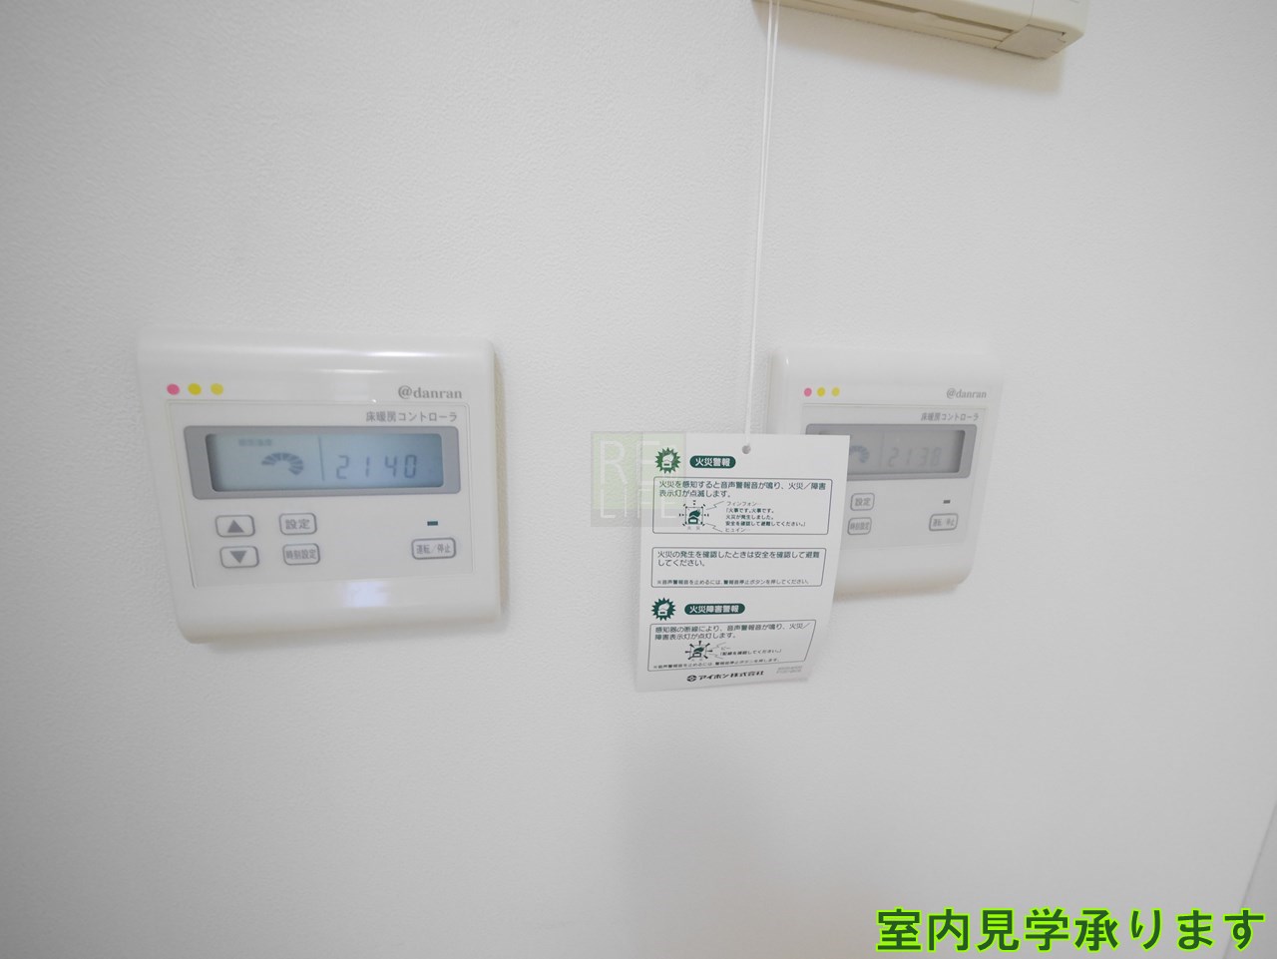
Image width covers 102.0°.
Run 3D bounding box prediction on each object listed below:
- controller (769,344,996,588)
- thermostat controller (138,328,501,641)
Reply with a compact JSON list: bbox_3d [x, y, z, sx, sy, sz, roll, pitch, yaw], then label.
[{"bbox_3d":[0.122,-0.003,0.262,0.120,0.120,0.019,-1,12,-12],"label":"controller"},{"bbox_3d":[-0.119,0.003,0.211,0.120,0.120,0.019,-1,12,-12],"label":"thermostat controller"}]

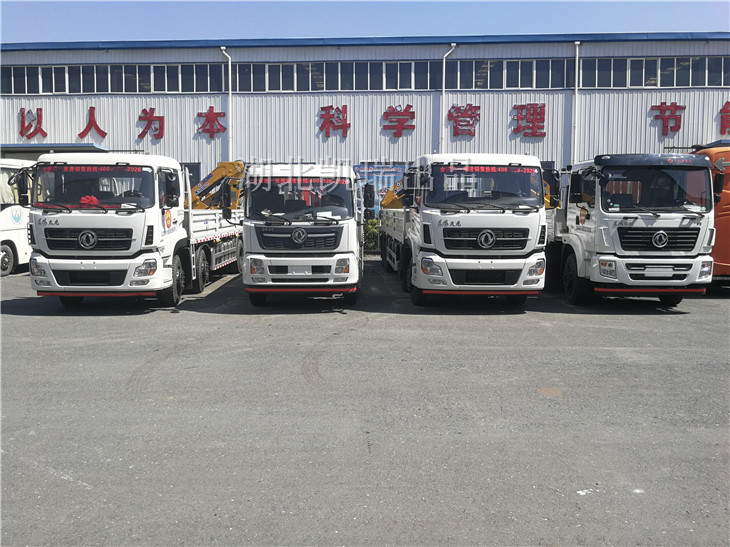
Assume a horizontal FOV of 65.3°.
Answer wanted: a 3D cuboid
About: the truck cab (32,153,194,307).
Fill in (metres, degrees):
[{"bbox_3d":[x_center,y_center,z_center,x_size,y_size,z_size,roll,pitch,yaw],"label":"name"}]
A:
[{"bbox_3d":[-5.183,-0.812,11.629,2.510,3.080,2.200,0,6,-2],"label":"truck cab"}]

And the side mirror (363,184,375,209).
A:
[{"bbox_3d":[0.090,-1.542,11.400,0.195,0.450,0.100,-1,5,-18],"label":"side mirror"}]

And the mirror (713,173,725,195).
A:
[{"bbox_3d":[7.030,-1.787,11.300,0.190,0.400,0.110,-1,6,-12],"label":"mirror"}]

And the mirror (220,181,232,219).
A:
[{"bbox_3d":[-2.746,-1.440,11.350,0.200,0.690,0.120,1,6,8],"label":"mirror"}]

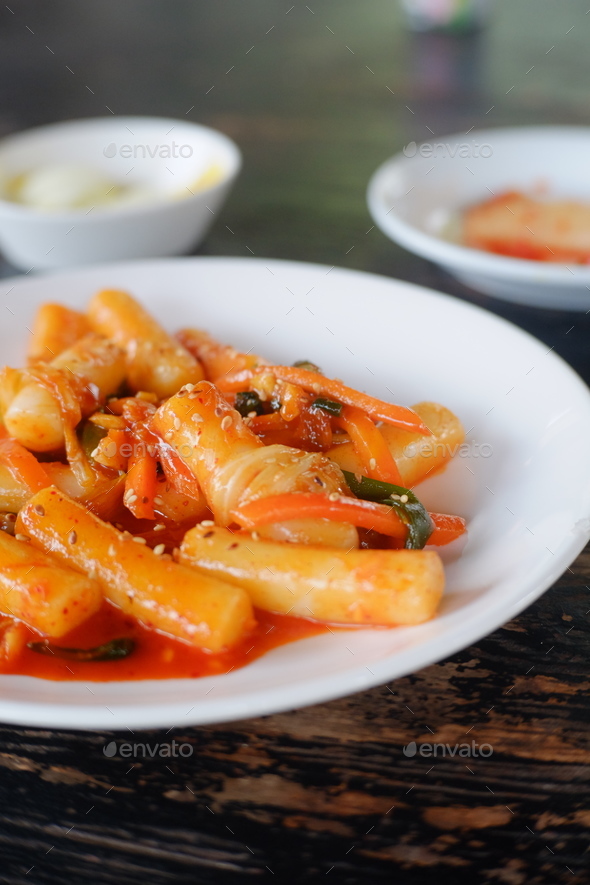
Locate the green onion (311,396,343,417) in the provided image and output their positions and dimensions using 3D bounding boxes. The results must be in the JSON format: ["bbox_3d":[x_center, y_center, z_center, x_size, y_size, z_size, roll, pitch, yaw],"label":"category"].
[{"bbox_3d":[0.009,-0.010,0.359,0.008,0.003,0.004,17,32,4],"label":"green onion"}]

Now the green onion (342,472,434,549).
[{"bbox_3d":[0.026,0.020,0.375,0.027,0.016,0.017,6,30,10],"label":"green onion"}]

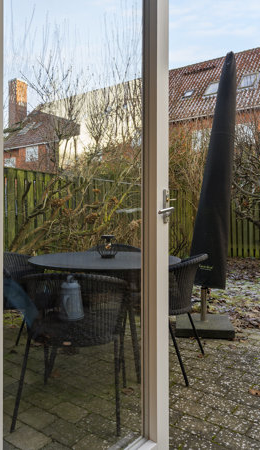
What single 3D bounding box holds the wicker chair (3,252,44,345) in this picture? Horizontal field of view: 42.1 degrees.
[{"bbox_3d":[-0.763,0.630,2.563,0.580,0.800,0.610,0,0,6],"label":"wicker chair"}]

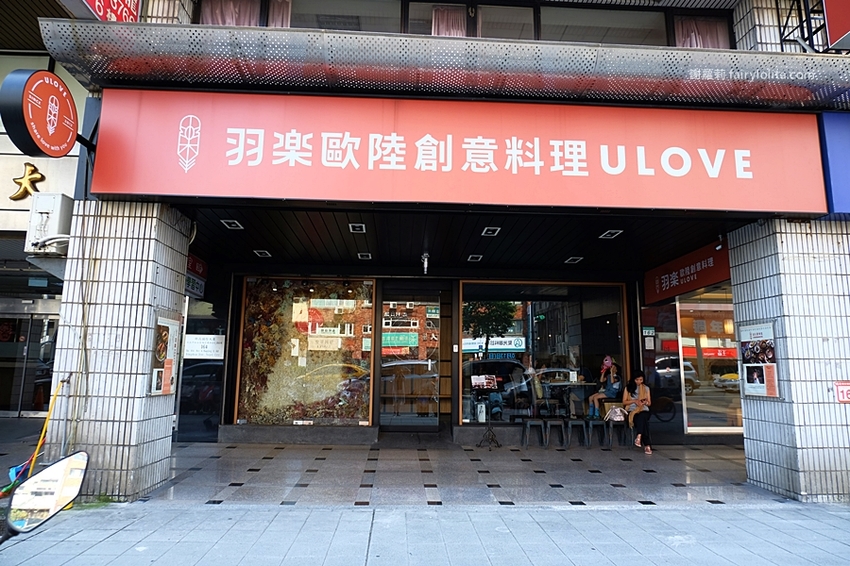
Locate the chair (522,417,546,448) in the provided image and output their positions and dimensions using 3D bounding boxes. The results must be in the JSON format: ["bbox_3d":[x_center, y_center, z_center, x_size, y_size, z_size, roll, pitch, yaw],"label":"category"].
[{"bbox_3d":[1.798,2.492,8.977,0.330,0.450,0.330,1,-9,-2],"label":"chair"}]

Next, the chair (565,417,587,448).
[{"bbox_3d":[2.496,2.507,9.007,0.330,0.450,0.330,1,-9,-2],"label":"chair"}]

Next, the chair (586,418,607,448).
[{"bbox_3d":[2.824,2.513,9.020,0.330,0.450,0.330,1,-9,-2],"label":"chair"}]

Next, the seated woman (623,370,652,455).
[{"bbox_3d":[3.531,2.109,8.966,0.480,1.280,0.620,1,-9,-2],"label":"seated woman"}]

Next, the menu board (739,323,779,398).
[{"bbox_3d":[4.016,0.931,6.527,0.030,0.855,0.620,1,-9,-3],"label":"menu board"}]

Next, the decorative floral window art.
[{"bbox_3d":[-2.004,1.152,9.224,2.220,2.430,0.080,1,-9,-2],"label":"decorative floral window art"}]

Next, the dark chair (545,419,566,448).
[{"bbox_3d":[2.135,2.499,8.991,0.330,0.450,0.330,1,-9,-2],"label":"dark chair"}]

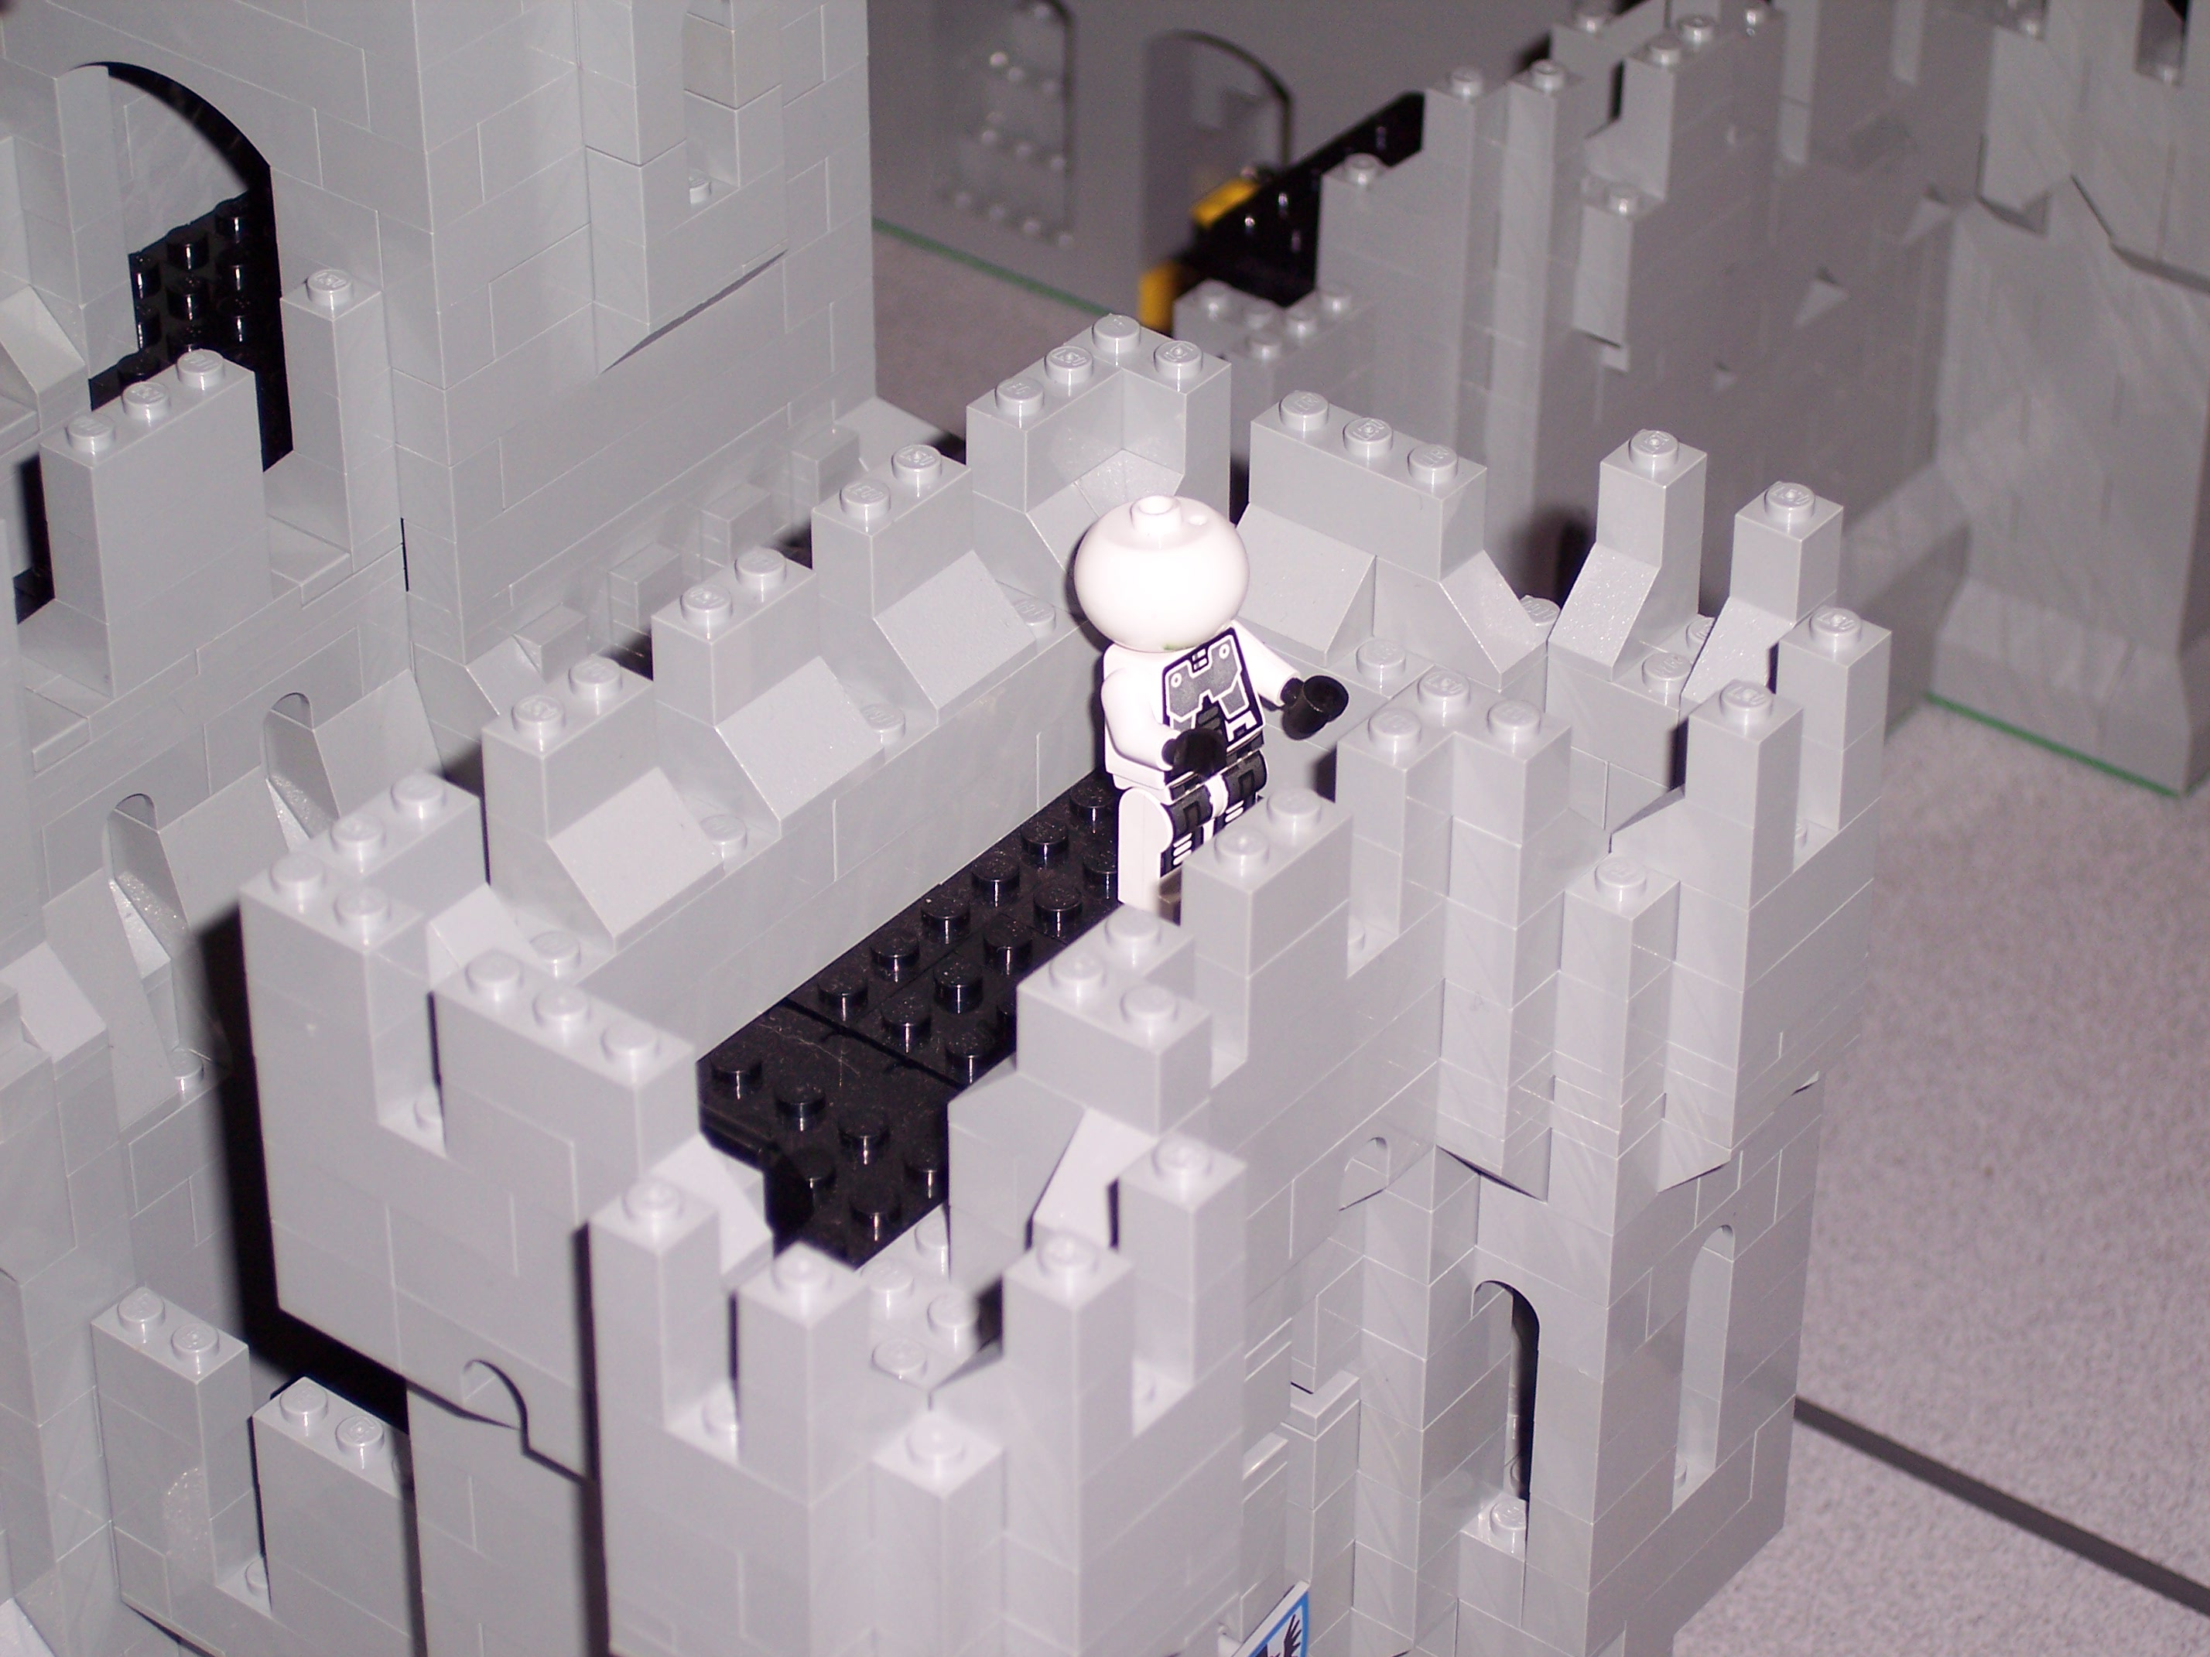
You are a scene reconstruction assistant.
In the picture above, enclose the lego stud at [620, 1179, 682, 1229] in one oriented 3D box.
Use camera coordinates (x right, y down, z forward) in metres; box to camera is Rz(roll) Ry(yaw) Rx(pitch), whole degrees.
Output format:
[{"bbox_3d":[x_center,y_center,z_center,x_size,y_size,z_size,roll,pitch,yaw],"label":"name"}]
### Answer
[{"bbox_3d":[-0.038,0.032,0.564,0.005,0.002,0.005,0,36,0],"label":"lego stud"}]

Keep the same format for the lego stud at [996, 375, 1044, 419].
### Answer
[{"bbox_3d":[-0.009,-0.043,0.668,0.005,0.002,0.005,0,36,0],"label":"lego stud"}]

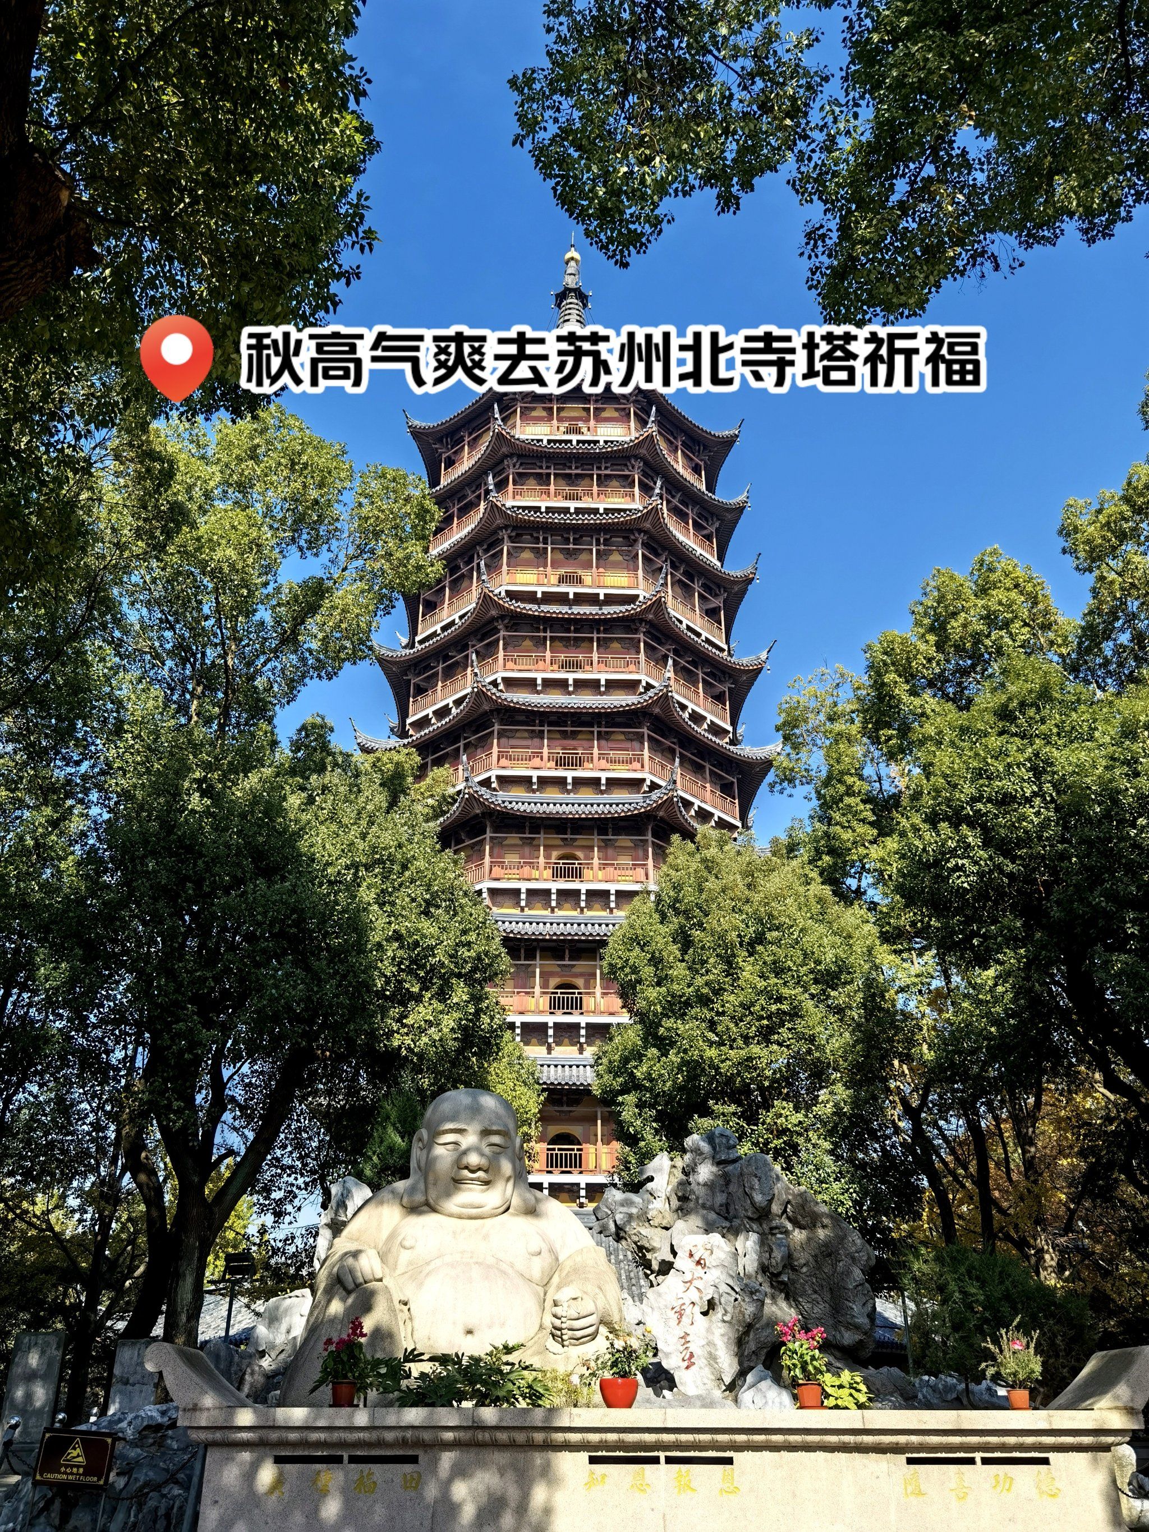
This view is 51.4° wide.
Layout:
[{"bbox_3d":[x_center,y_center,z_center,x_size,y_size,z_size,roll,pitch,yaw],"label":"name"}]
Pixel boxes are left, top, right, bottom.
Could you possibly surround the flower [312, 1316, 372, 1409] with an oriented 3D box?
[{"bbox_3d":[-1.487,3.814,7.657,0.406,0.514,0.340,0,-28,0],"label":"flower"}]

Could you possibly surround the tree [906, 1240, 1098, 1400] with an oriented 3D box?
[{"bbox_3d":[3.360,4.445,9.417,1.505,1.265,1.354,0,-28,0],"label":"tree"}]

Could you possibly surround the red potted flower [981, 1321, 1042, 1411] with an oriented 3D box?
[{"bbox_3d":[2.799,3.823,7.652,0.383,0.493,0.340,0,-28,0],"label":"red potted flower"}]

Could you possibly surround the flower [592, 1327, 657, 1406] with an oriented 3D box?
[{"bbox_3d":[0.314,3.839,7.643,0.406,0.457,0.360,0,-28,0],"label":"flower"}]

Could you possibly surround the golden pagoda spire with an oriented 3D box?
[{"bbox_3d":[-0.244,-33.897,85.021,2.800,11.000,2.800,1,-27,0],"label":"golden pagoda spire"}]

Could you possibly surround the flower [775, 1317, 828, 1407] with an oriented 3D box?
[{"bbox_3d":[1.453,3.814,7.657,0.337,0.514,0.320,0,-28,0],"label":"flower"}]

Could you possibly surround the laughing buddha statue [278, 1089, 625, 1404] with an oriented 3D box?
[{"bbox_3d":[-0.949,3.725,9.236,2.604,2.464,1.750,3,-28,-6],"label":"laughing buddha statue"}]

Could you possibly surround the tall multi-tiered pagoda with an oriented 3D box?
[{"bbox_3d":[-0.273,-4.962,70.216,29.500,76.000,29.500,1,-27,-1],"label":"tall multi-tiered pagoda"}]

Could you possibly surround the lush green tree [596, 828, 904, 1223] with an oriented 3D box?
[{"bbox_3d":[3.131,6.089,20.564,5.515,11.103,5.515,0,-28,0],"label":"lush green tree"}]

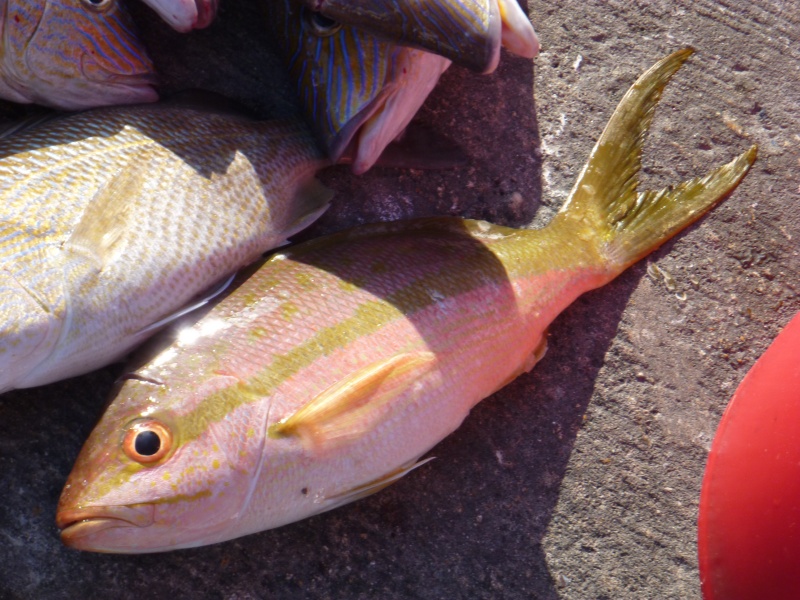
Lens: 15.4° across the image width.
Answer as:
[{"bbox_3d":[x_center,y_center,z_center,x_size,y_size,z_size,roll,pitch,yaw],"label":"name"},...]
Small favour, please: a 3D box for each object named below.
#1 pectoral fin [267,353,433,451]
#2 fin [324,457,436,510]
[{"bbox_3d":[-0.022,0.048,1.380,0.086,0.014,0.027,-24,74,-7],"label":"pectoral fin"},{"bbox_3d":[-0.009,0.086,1.390,0.057,0.014,0.011,-21,85,-2],"label":"fin"}]

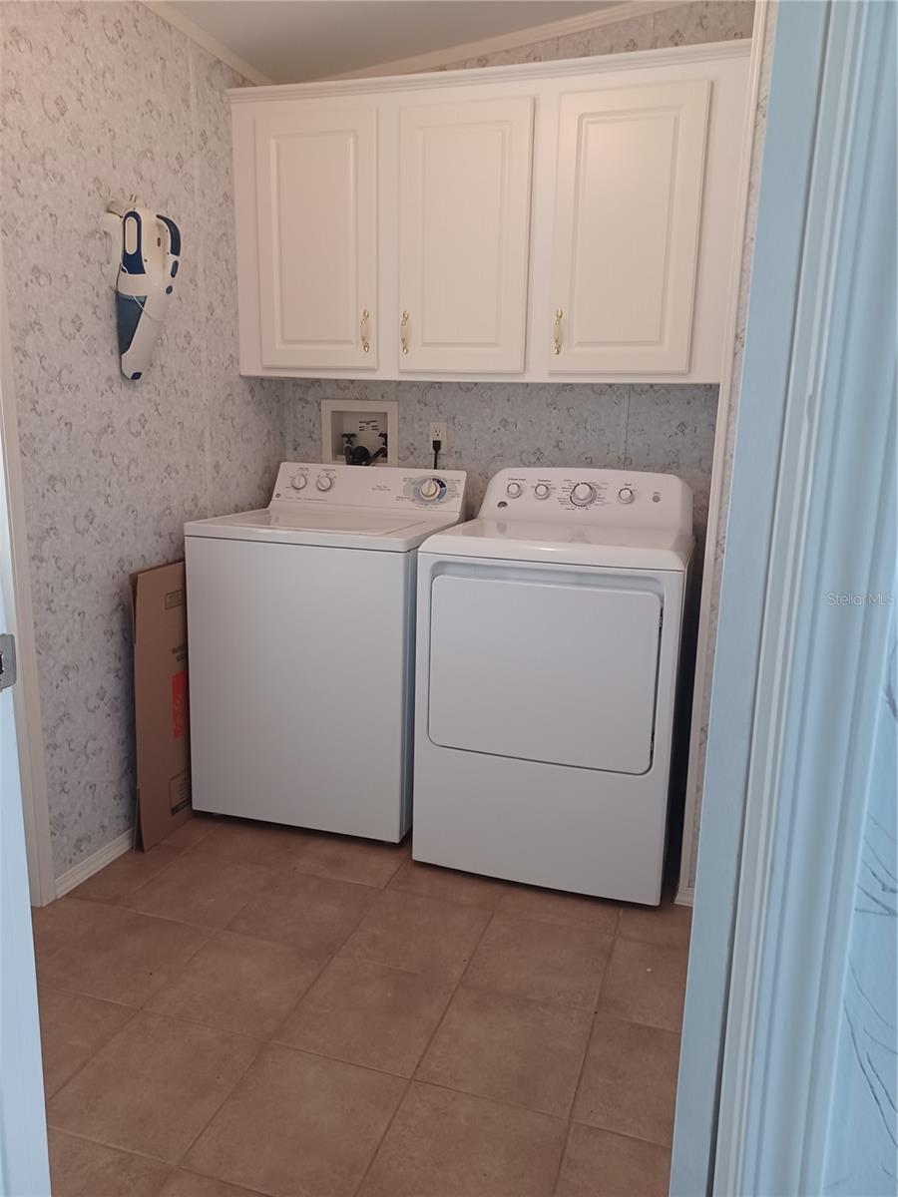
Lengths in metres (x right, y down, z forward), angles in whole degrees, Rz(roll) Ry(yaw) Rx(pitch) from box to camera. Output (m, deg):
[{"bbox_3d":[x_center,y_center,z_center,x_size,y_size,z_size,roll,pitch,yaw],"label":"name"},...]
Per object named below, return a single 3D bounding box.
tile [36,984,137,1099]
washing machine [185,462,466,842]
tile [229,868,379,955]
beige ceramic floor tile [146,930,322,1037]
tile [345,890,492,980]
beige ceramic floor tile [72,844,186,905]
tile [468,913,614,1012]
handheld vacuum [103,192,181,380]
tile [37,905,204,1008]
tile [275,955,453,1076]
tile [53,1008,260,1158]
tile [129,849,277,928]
[{"bbox_3d":[-0.844,0.890,1.731,0.300,0.010,0.300,5,12,17],"label":"tile"},{"bbox_3d":[-0.357,0.124,2.794,0.686,1.072,0.655,5,12,16],"label":"washing machine"},{"bbox_3d":[-0.366,0.798,2.211,0.300,0.010,0.300,5,12,17],"label":"tile"},{"bbox_3d":[-0.459,0.856,1.926,0.300,0.010,0.300,5,12,17],"label":"beige ceramic floor tile"},{"bbox_3d":[-0.075,0.823,2.121,0.300,0.010,0.300,5,12,17],"label":"tile"},{"bbox_3d":[-0.878,0.755,2.370,0.160,0.010,0.300,5,12,17],"label":"beige ceramic floor tile"},{"bbox_3d":[0.215,0.847,2.031,0.300,0.010,0.300,5,12,17],"label":"tile"},{"bbox_3d":[-0.775,-0.787,2.256,0.145,0.420,0.110,5,12,17],"label":"handheld vacuum"},{"bbox_3d":[-0.750,0.832,2.016,0.300,0.010,0.300,5,12,17],"label":"tile"},{"bbox_3d":[-0.169,0.881,1.836,0.300,0.010,0.300,5,12,17],"label":"tile"},{"bbox_3d":[-0.553,0.914,1.641,0.300,0.010,0.300,5,12,17],"label":"tile"},{"bbox_3d":[-0.657,0.774,2.301,0.300,0.010,0.300,5,12,17],"label":"tile"}]

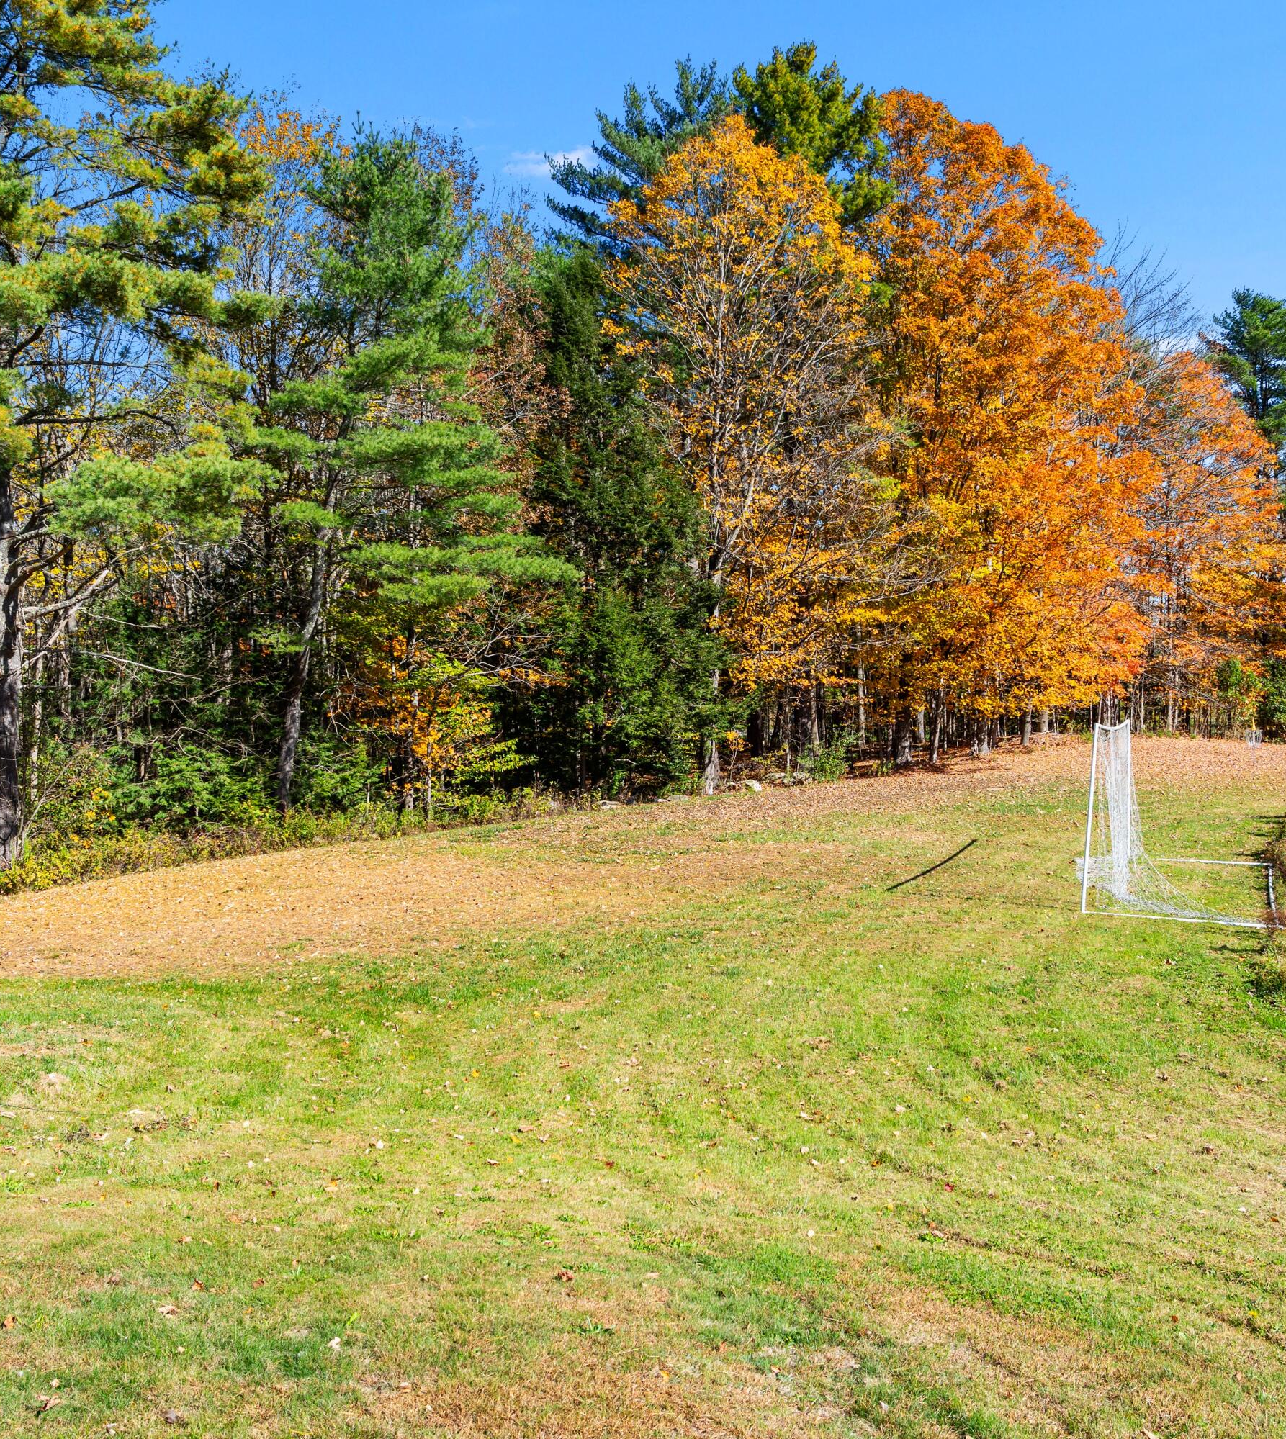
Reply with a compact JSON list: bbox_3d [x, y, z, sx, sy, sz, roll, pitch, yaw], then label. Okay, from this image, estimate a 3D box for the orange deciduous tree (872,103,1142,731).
[{"bbox_3d":[11.621,-9.593,46.000,9.100,21.200,8.600,1,2,14],"label":"orange deciduous tree"}]

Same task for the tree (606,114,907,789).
[{"bbox_3d":[2.770,-6.520,35.000,7.300,16.500,6.800,1,1,5],"label":"tree"}]

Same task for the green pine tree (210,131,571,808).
[{"bbox_3d":[-4.820,-4.769,27.500,6.900,12.900,6.500,0,2,-10],"label":"green pine tree"}]

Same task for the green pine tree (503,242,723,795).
[{"bbox_3d":[-0.708,-4.810,34.500,5.300,13.200,5.000,1,1,-1],"label":"green pine tree"}]

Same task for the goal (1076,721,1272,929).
[{"bbox_3d":[7.360,1.150,19.330,2.000,2.200,6.450,1,2,23],"label":"goal"}]

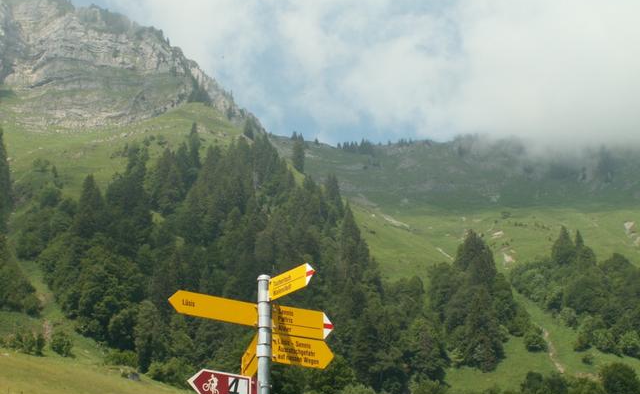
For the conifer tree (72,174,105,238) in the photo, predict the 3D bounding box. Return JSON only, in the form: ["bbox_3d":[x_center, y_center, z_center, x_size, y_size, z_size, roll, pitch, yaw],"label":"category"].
[{"bbox_3d":[-59.000,2.690,283.920,8.450,18.020,8.450,-1,-15,0],"label":"conifer tree"}]

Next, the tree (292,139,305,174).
[{"bbox_3d":[-10.460,-20.430,539.510,5.840,18.630,5.840,-1,-15,0],"label":"tree"}]

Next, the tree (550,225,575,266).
[{"bbox_3d":[85.340,17.420,390.400,8.090,15.300,8.090,-1,-15,0],"label":"tree"}]

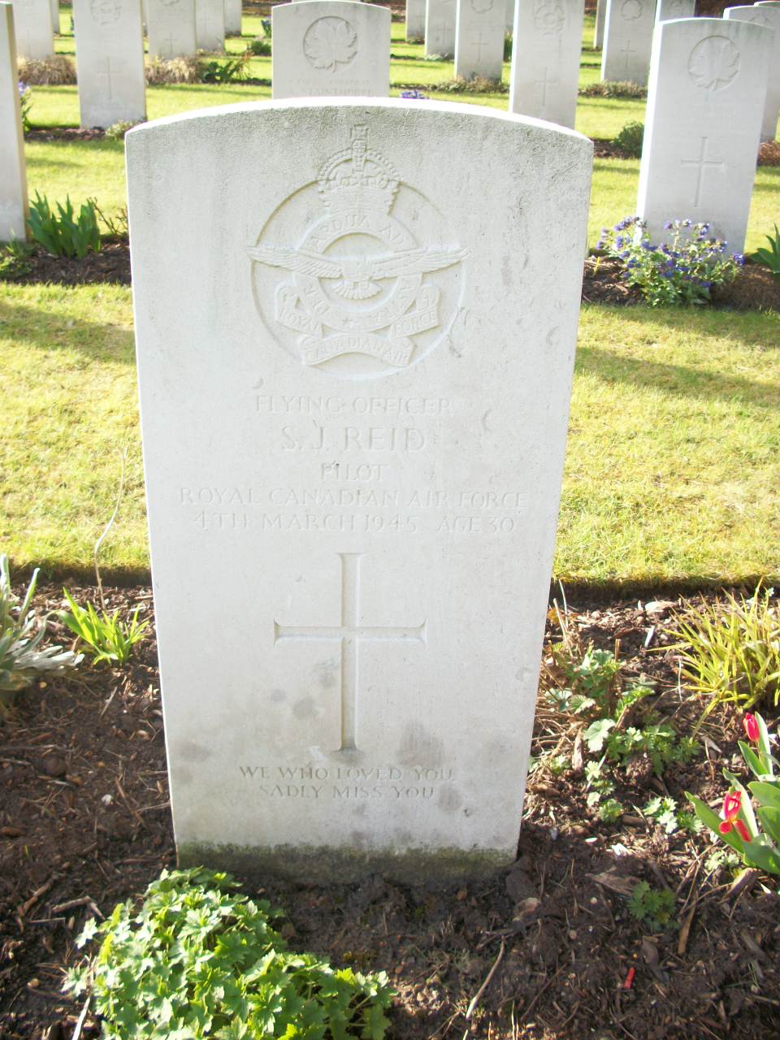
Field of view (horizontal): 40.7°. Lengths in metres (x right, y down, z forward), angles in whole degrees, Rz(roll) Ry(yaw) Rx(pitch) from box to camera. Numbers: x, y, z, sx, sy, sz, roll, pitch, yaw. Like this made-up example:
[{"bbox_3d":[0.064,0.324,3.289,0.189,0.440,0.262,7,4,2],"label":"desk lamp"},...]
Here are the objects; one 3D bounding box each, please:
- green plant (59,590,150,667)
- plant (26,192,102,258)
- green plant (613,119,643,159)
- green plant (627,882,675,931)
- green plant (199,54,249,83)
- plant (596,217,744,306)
[{"bbox_3d":[-0.410,0.148,1.504,0.125,0.105,0.095,1,26,-2],"label":"green plant"},{"bbox_3d":[-1.075,-0.977,3.462,0.235,0.200,0.180,1,26,-2],"label":"plant"},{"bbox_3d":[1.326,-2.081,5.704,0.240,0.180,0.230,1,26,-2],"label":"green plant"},{"bbox_3d":[0.283,0.410,1.132,0.053,0.036,0.050,1,26,-2],"label":"green plant"},{"bbox_3d":[-1.315,-3.576,8.319,0.400,0.210,0.280,1,26,-2],"label":"green plant"},{"bbox_3d":[0.901,-0.857,3.315,0.470,0.235,0.400,1,26,-2],"label":"plant"}]

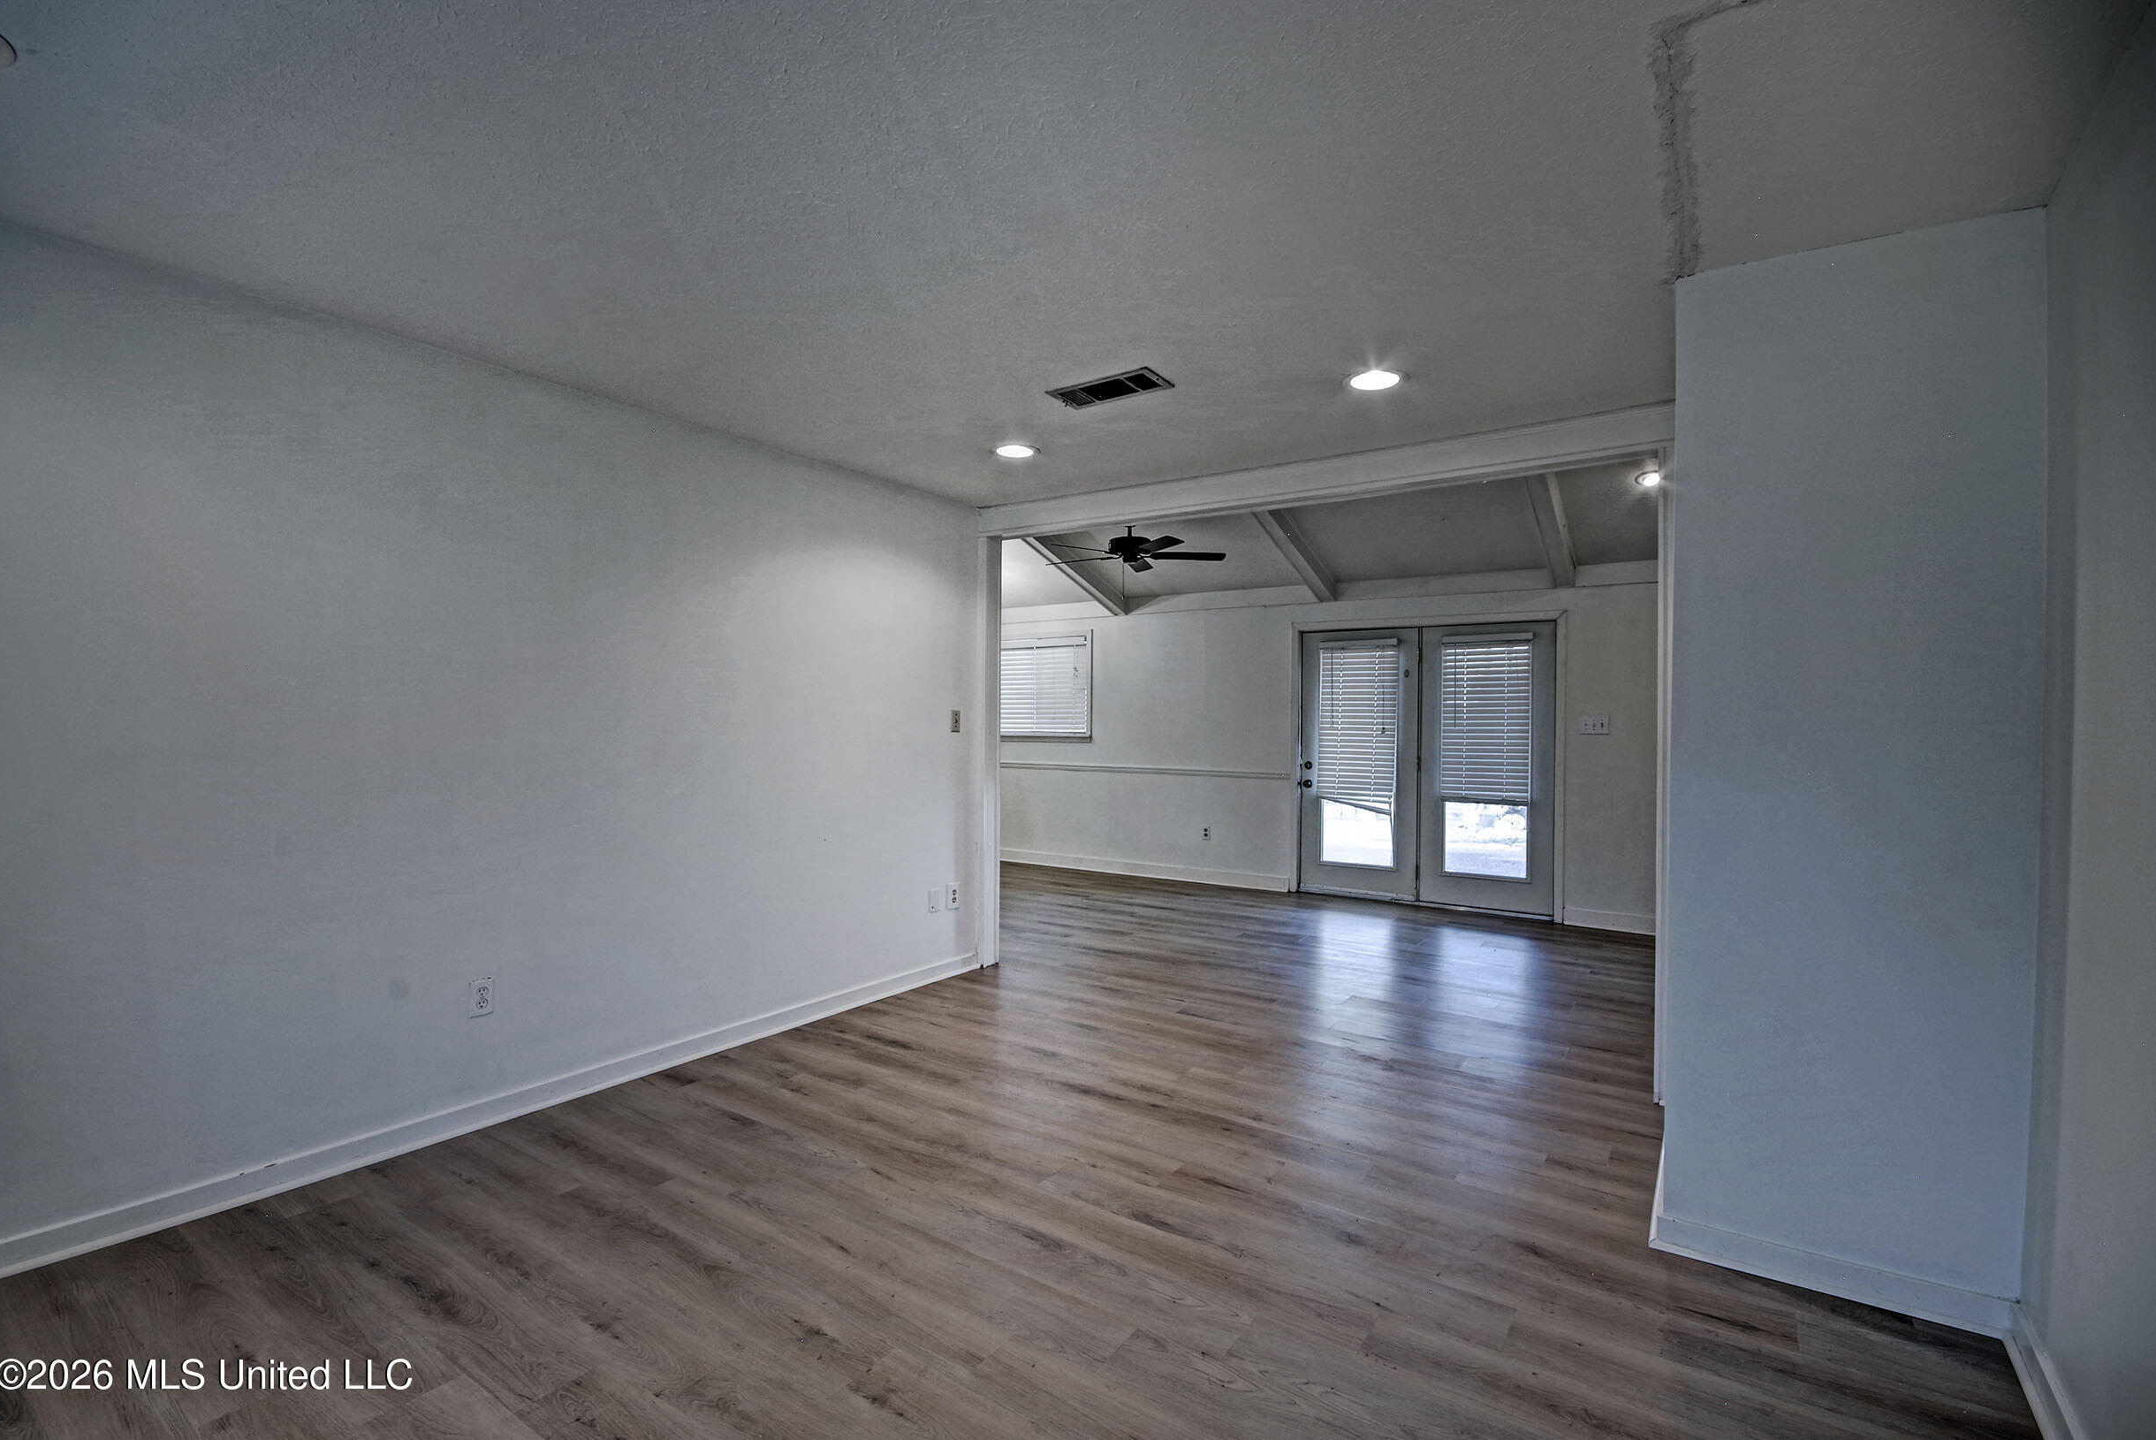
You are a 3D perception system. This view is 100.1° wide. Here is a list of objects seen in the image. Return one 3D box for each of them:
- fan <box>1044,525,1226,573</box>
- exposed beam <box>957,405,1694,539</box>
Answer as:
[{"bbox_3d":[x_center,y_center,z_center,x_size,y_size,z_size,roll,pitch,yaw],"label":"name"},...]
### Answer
[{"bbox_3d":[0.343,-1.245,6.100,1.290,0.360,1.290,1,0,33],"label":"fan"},{"bbox_3d":[0.825,-1.031,4.038,3.095,0.165,0.140,1,0,33],"label":"exposed beam"}]

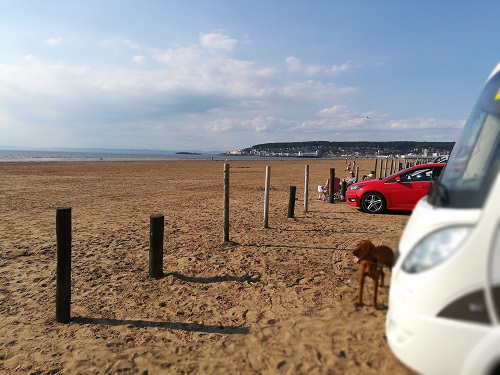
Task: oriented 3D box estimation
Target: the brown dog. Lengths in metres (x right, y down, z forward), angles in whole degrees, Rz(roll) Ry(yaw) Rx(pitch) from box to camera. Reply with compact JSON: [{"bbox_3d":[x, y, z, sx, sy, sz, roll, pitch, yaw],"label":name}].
[{"bbox_3d":[1.469,0.895,4.240,0.320,0.710,0.870,5,6,38],"label":"brown dog"}]

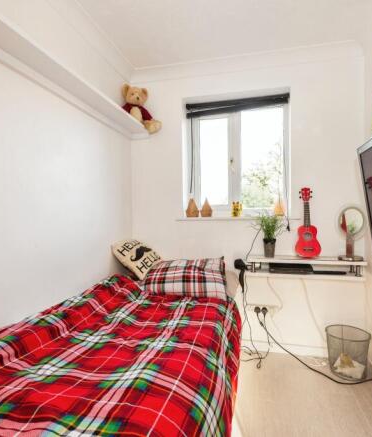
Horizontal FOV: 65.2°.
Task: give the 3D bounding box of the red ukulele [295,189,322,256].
[{"bbox_3d":[0.900,0.038,2.166,0.180,0.525,0.075,-1,-4,13],"label":"red ukulele"}]

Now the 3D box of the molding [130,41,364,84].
[{"bbox_3d":[0.406,-1.232,2.308,1.850,0.085,0.085,0,1,13],"label":"molding"}]

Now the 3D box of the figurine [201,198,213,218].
[{"bbox_3d":[0.188,-0.088,2.483,0.103,0.160,0.100,0,1,13],"label":"figurine"}]

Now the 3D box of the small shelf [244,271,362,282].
[{"bbox_3d":[0.845,0.414,2.160,0.810,0.024,0.220,0,1,13],"label":"small shelf"}]

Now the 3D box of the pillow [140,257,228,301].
[{"bbox_3d":[0.017,0.416,2.163,0.580,0.220,0.420,0,1,13],"label":"pillow"}]

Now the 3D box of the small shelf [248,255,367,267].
[{"bbox_3d":[0.858,0.310,2.155,0.810,0.024,0.220,0,1,13],"label":"small shelf"}]

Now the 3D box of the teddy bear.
[{"bbox_3d":[-0.370,-0.867,2.295,0.250,0.340,0.250,-1,1,-32],"label":"teddy bear"}]

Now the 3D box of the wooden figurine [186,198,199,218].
[{"bbox_3d":[0.063,-0.088,2.514,0.115,0.160,0.105,0,1,13],"label":"wooden figurine"}]

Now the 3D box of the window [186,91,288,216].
[{"bbox_3d":[0.423,-0.517,2.440,0.850,0.970,0.120,0,1,13],"label":"window"}]

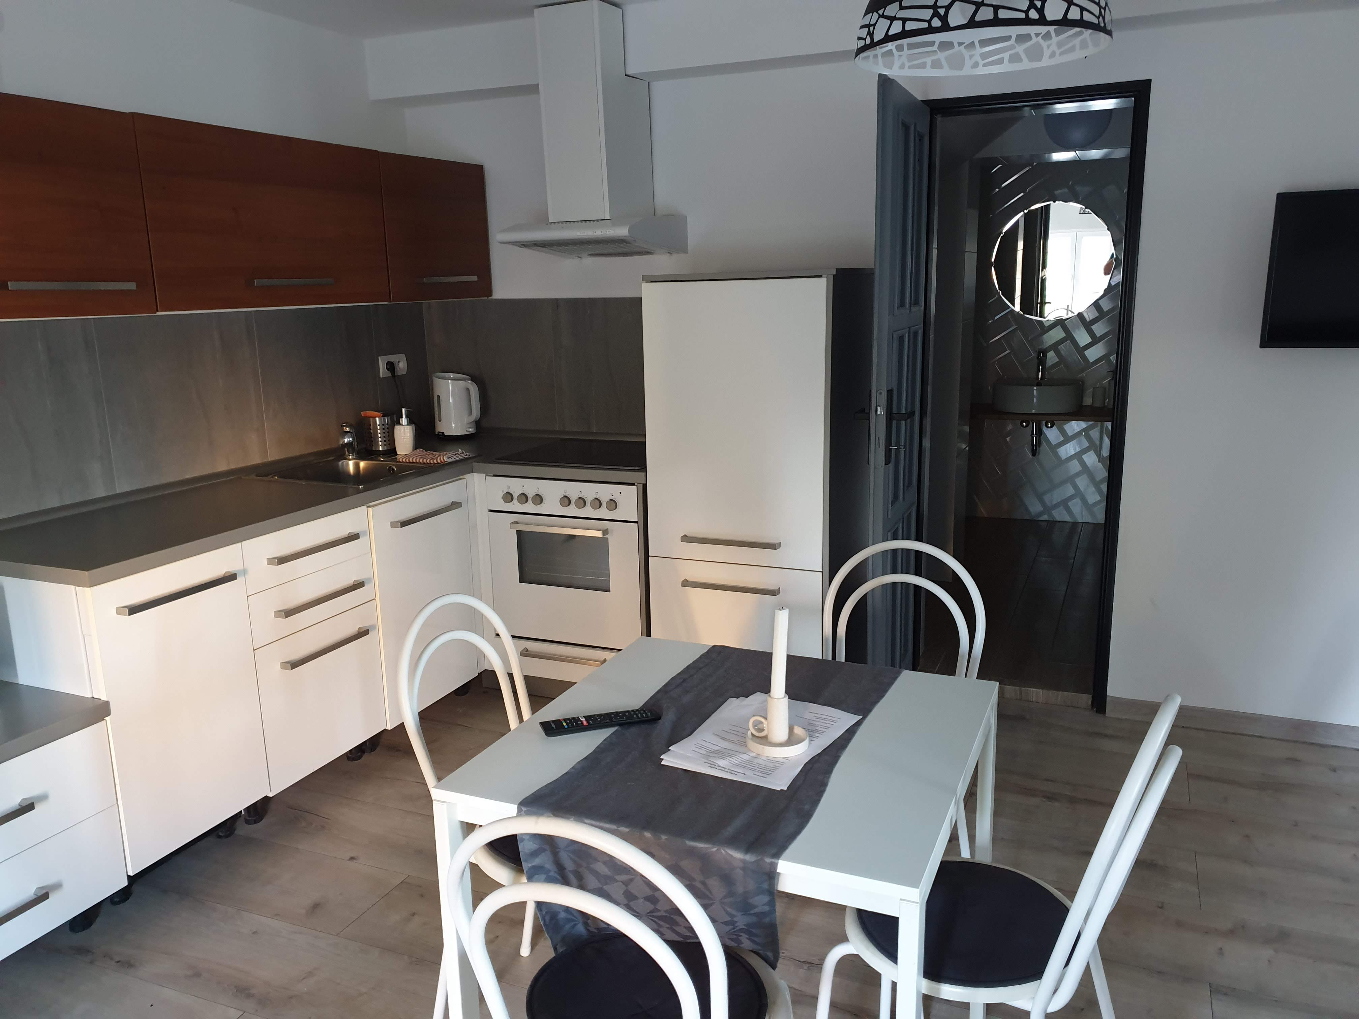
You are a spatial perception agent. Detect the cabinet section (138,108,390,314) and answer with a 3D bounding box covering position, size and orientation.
[{"bbox_3d":[-1.340,-0.866,3.108,0.340,0.491,0.934,4,13,23],"label":"cabinet section"}]

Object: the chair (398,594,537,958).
[{"bbox_3d":[-0.260,0.628,2.077,0.520,0.880,0.420,4,14,25],"label":"chair"}]

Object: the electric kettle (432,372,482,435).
[{"bbox_3d":[-0.924,-0.425,4.223,0.215,0.262,0.160,5,14,27],"label":"electric kettle"}]

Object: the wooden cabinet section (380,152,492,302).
[{"bbox_3d":[-1.031,-1.029,3.800,0.340,0.490,0.617,4,13,23],"label":"wooden cabinet section"}]

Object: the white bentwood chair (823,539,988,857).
[{"bbox_3d":[0.469,0.543,2.389,0.420,0.880,0.520,4,14,25],"label":"white bentwood chair"}]

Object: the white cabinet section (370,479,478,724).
[{"bbox_3d":[-1.092,0.276,3.536,0.570,0.730,0.500,4,13,23],"label":"white cabinet section"}]

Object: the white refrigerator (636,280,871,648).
[{"bbox_3d":[0.307,-0.031,3.498,0.625,1.520,0.660,4,14,25],"label":"white refrigerator"}]

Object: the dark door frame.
[{"bbox_3d":[1.161,-0.329,3.511,0.700,2.080,0.110,4,14,25],"label":"dark door frame"}]

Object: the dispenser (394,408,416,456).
[{"bbox_3d":[-1.048,-0.298,3.857,0.075,0.176,0.068,-1,12,0],"label":"dispenser"}]

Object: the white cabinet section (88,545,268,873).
[{"bbox_3d":[-1.479,0.461,2.666,0.570,0.725,0.440,4,13,23],"label":"white cabinet section"}]

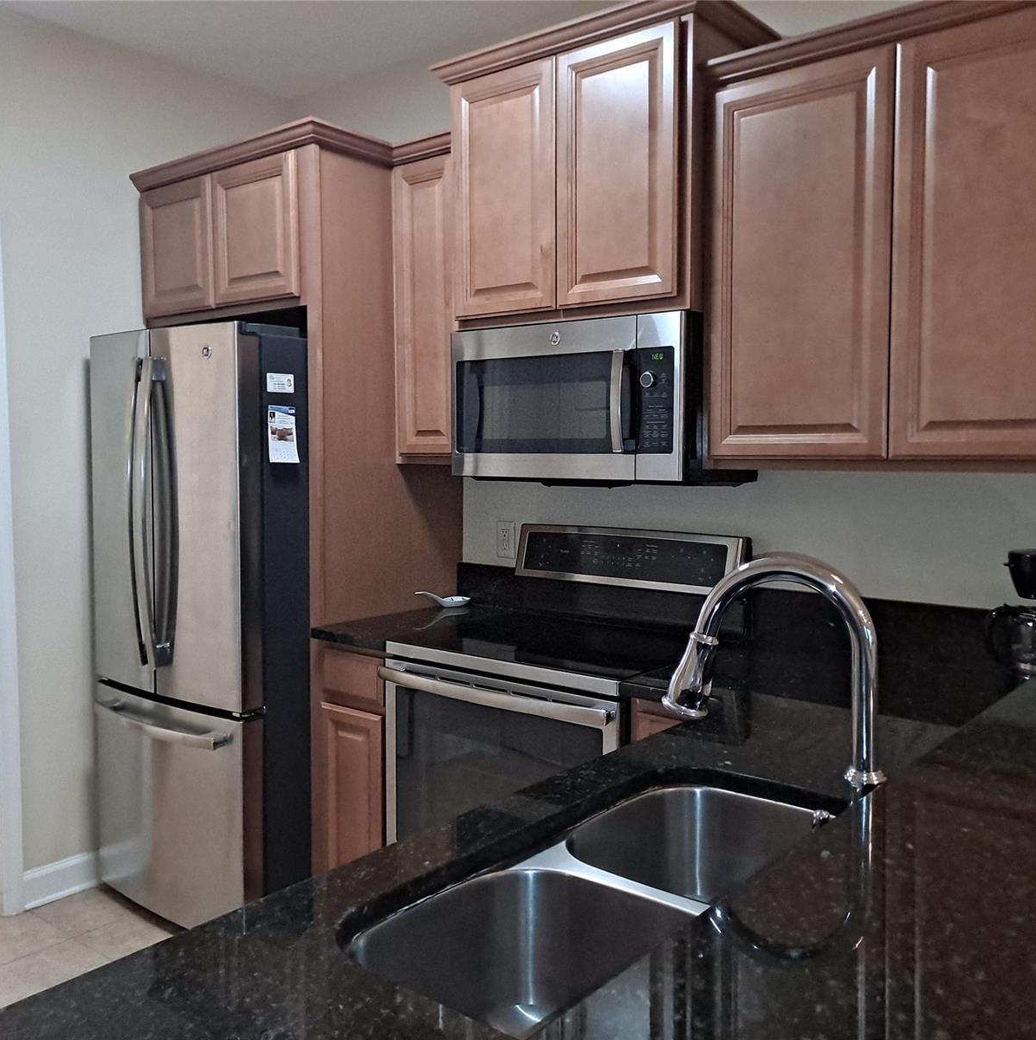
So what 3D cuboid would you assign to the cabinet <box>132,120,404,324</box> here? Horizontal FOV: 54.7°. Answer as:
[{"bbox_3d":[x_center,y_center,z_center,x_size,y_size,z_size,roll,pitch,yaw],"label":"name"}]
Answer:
[{"bbox_3d":[-0.726,-0.905,3.358,0.930,0.495,0.660,3,5,38],"label":"cabinet"}]

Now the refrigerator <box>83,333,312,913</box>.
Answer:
[{"bbox_3d":[-0.842,0.311,3.352,0.752,1.785,0.820,3,5,38],"label":"refrigerator"}]

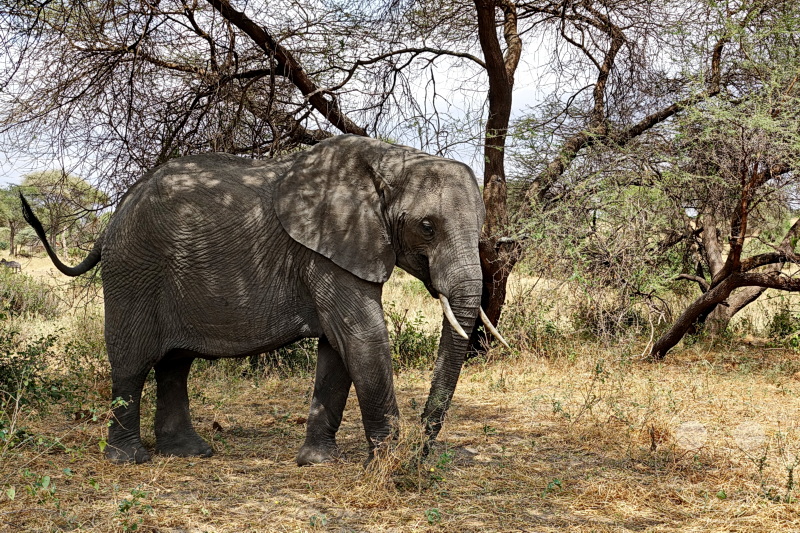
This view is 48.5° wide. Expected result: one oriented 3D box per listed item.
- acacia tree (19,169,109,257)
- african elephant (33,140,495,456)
[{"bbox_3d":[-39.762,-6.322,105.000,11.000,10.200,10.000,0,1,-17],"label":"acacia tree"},{"bbox_3d":[-1.130,0.270,7.300,4.000,2.650,1.250,0,1,11],"label":"african elephant"}]

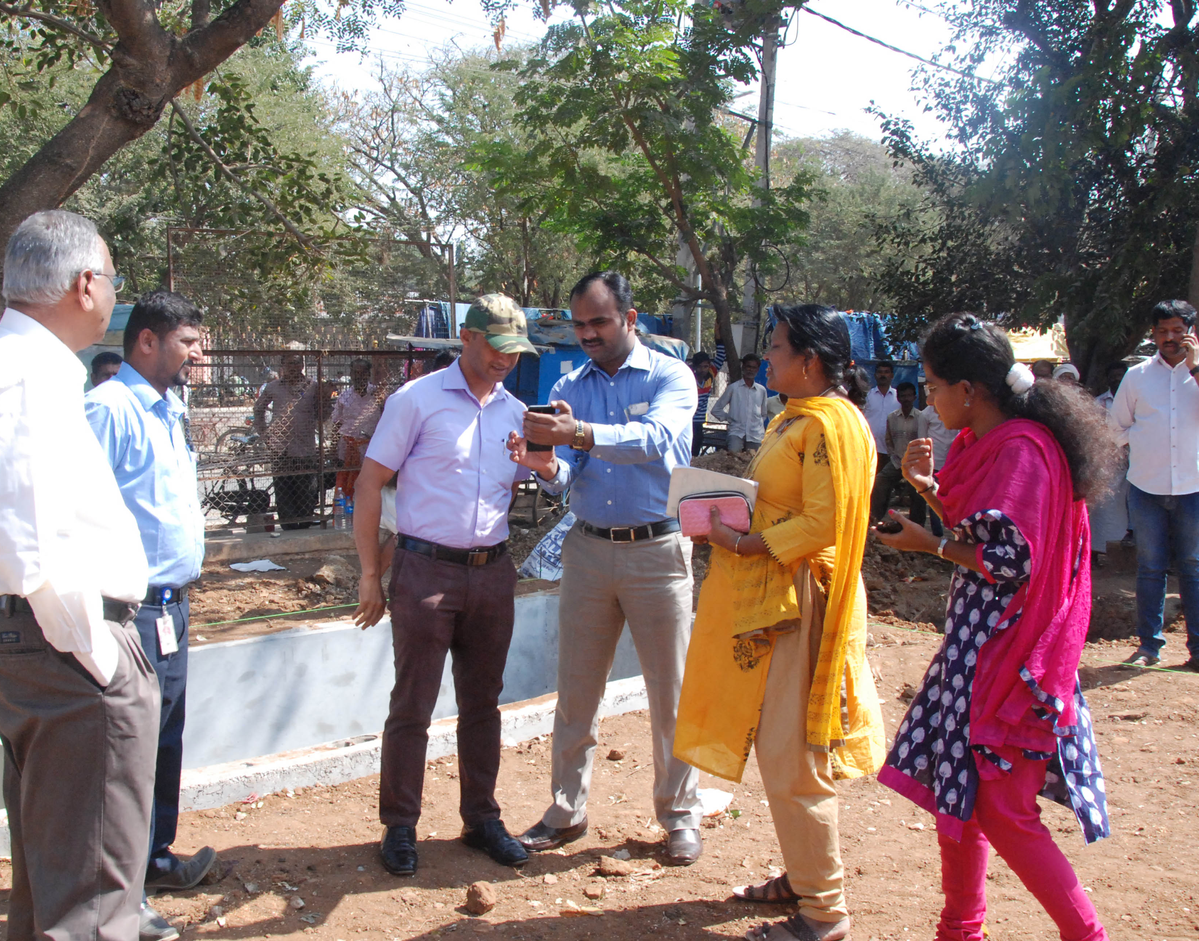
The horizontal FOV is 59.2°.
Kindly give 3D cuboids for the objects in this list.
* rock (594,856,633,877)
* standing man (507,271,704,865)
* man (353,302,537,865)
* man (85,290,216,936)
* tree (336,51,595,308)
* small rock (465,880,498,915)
[{"bbox_3d":[0.040,1.127,3.025,0.102,0.047,0.062,-1,7,-11],"label":"rock"},{"bbox_3d":[0.020,0.281,3.101,0.520,1.710,0.480,2,7,20],"label":"standing man"},{"bbox_3d":[-0.450,0.316,3.054,0.520,1.650,0.360,-3,7,-22],"label":"man"},{"bbox_3d":[-1.160,0.354,2.757,0.360,1.640,0.470,3,7,22],"label":"man"},{"bbox_3d":[-2.700,-4.270,19.646,6.000,7.500,6.000,0,6,0],"label":"tree"},{"bbox_3d":[-0.312,1.132,2.839,0.083,0.078,0.075,0,6,0],"label":"small rock"}]

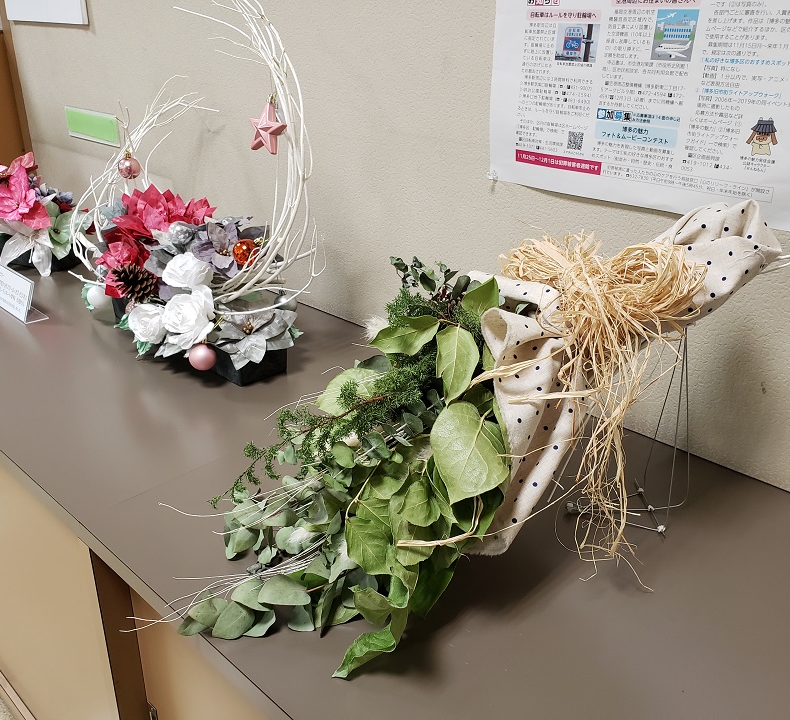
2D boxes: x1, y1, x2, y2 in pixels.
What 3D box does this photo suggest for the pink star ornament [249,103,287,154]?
[{"bbox_3d":[-0.132,-0.240,0.751,0.052,0.054,0.018,22,31,37],"label":"pink star ornament"}]

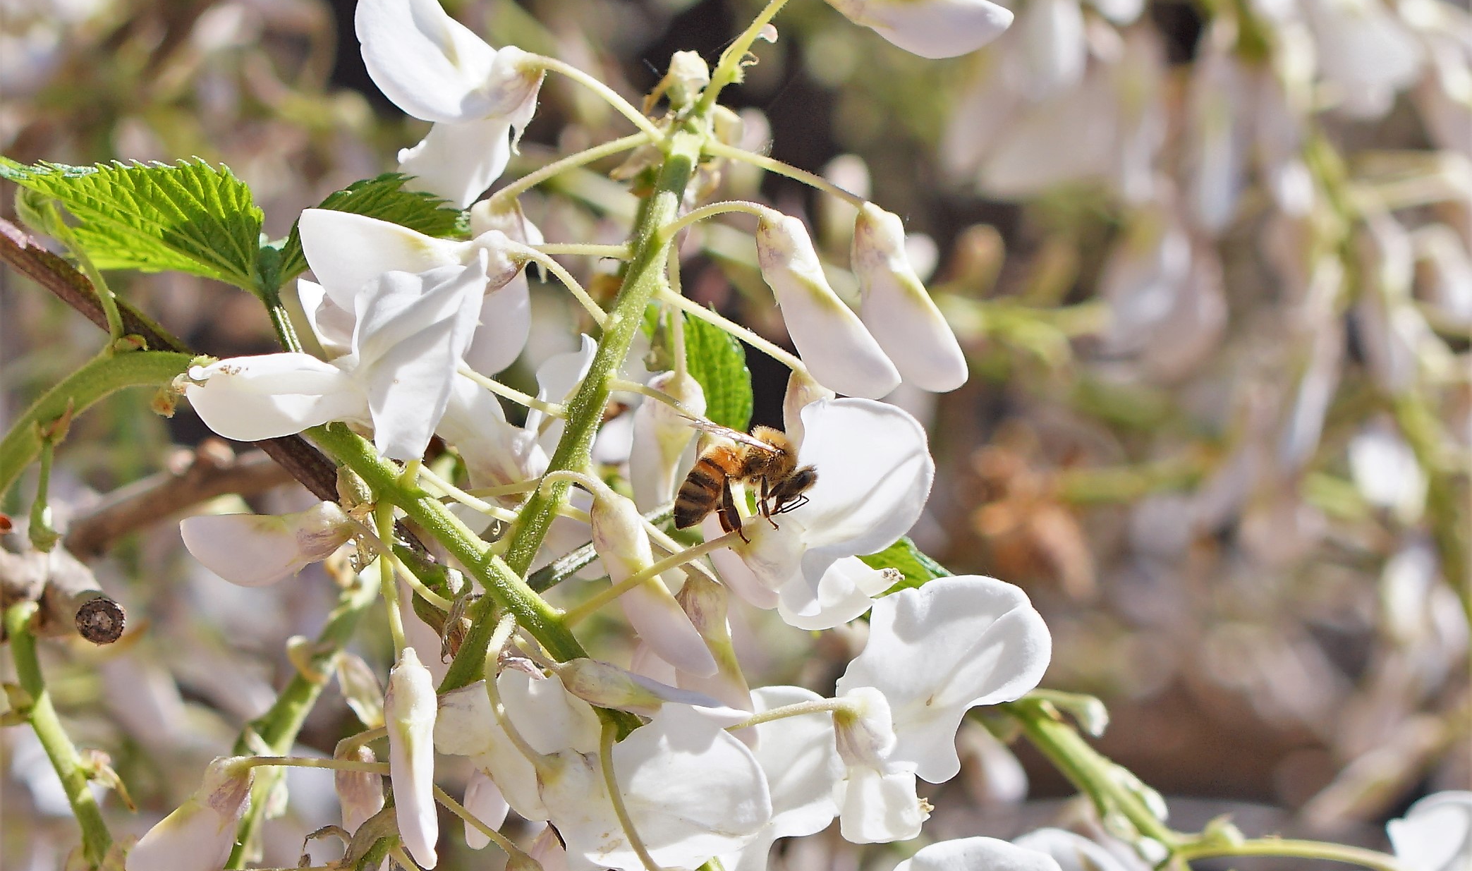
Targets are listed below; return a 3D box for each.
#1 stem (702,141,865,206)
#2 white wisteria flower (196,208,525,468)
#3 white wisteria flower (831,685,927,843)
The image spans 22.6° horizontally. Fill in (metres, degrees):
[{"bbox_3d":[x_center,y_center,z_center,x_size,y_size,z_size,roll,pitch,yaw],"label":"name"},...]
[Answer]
[{"bbox_3d":[0.004,-0.022,0.311,0.014,0.001,0.001,20,12,0],"label":"stem"},{"bbox_3d":[-0.035,-0.009,0.342,0.031,0.022,0.018,0,0,-15],"label":"white wisteria flower"},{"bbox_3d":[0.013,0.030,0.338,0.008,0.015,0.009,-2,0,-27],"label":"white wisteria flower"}]

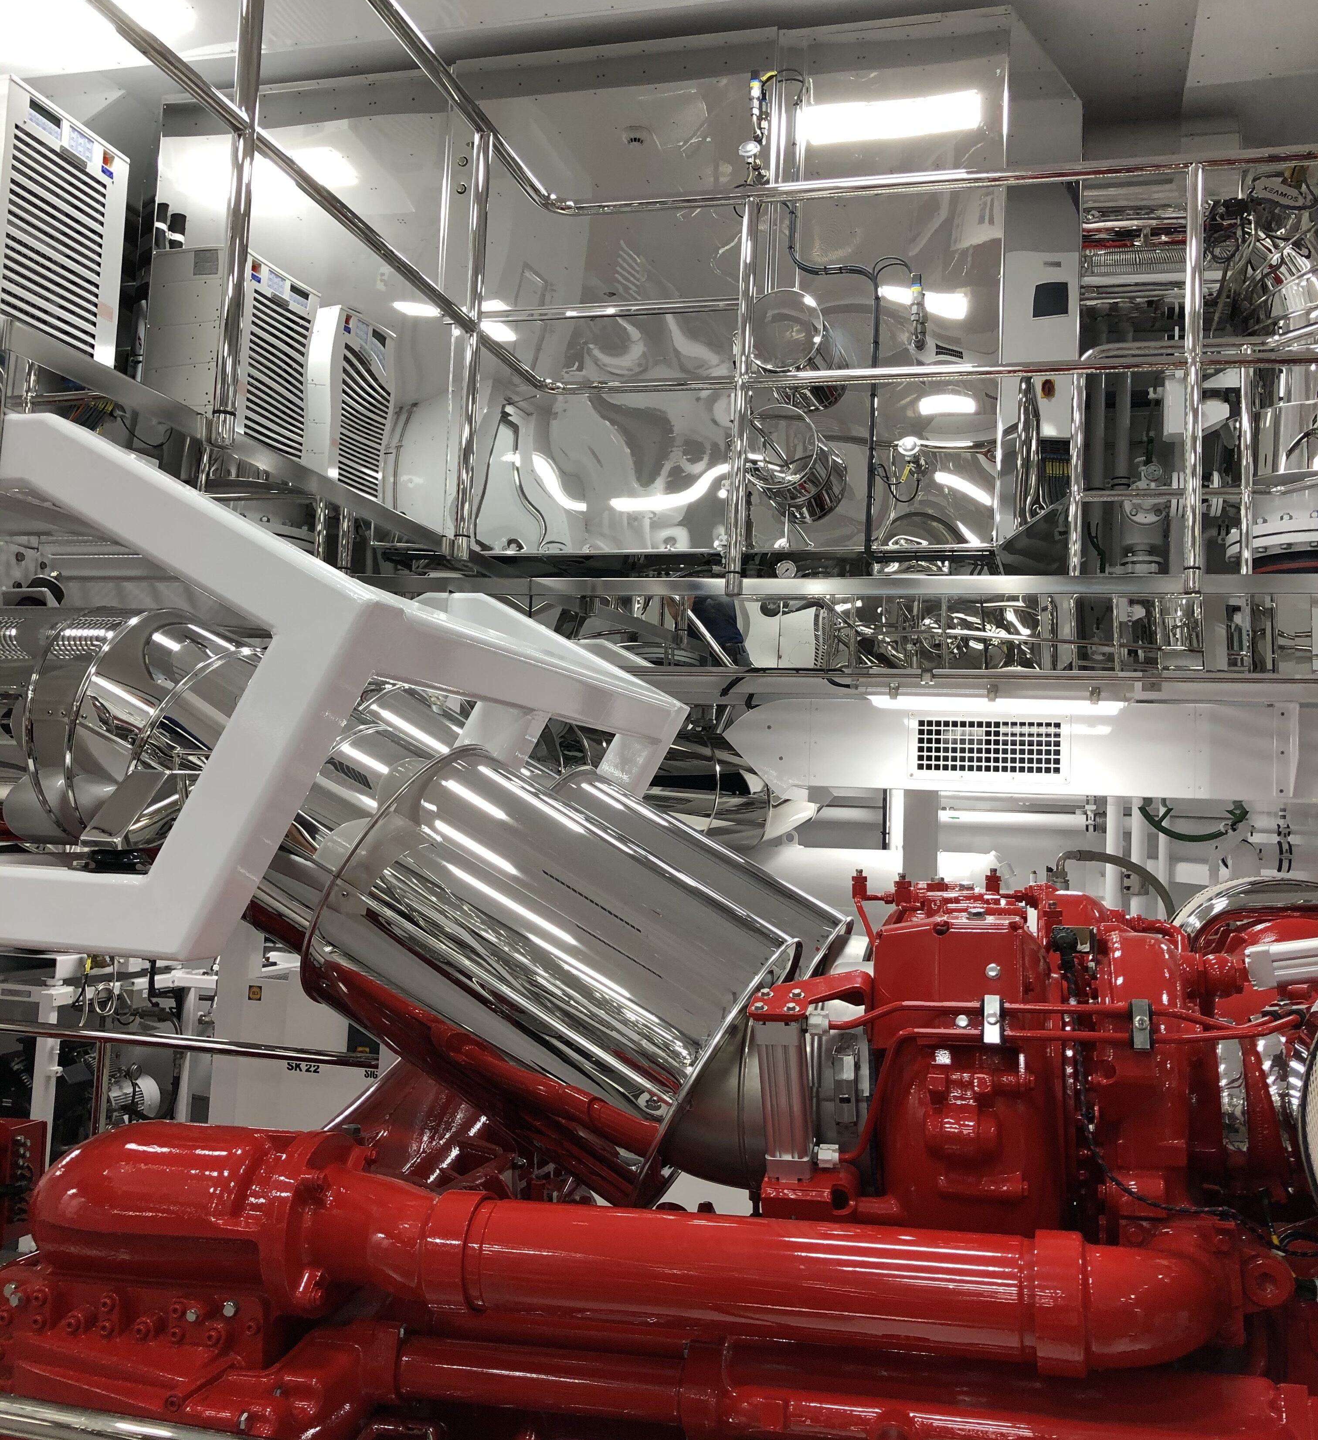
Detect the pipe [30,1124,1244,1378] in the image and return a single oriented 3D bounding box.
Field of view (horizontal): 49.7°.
[{"bbox_3d":[-0.107,0.731,2.008,1.660,0.205,0.220,0,-4,13],"label":"pipe"}]

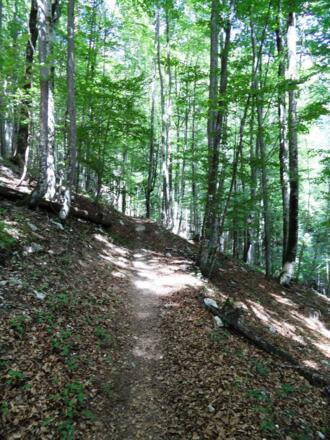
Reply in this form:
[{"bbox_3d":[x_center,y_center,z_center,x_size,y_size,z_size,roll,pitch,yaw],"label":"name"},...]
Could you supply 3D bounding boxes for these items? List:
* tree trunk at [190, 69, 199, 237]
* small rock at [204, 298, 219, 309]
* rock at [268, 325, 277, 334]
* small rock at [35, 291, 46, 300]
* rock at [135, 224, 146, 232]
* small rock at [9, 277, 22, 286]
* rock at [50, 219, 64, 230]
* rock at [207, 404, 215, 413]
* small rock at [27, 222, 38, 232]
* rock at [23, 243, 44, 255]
[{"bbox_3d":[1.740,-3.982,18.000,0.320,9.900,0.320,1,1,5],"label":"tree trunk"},{"bbox_3d":[0.755,1.356,4.954,0.210,0.130,0.180,1,1,9],"label":"small rock"},{"bbox_3d":[1.739,1.772,4.936,0.125,0.120,0.120,2,1,20],"label":"rock"},{"bbox_3d":[-1.545,0.937,3.786,0.135,0.100,0.120,1,1,-22],"label":"small rock"},{"bbox_3d":[-0.931,0.323,11.596,0.400,0.240,0.320,1,1,-5],"label":"rock"},{"bbox_3d":[-1.981,0.815,4.042,0.175,0.110,0.140,1,1,-26],"label":"small rock"},{"bbox_3d":[-2.599,0.109,7.375,0.330,0.210,0.250,1,1,-19],"label":"rock"},{"bbox_3d":[0.360,1.493,2.416,0.058,0.045,0.055,1,1,9],"label":"rock"},{"bbox_3d":[-2.842,0.161,6.560,0.240,0.170,0.200,1,1,-23],"label":"small rock"},{"bbox_3d":[-2.361,0.512,5.478,0.340,0.180,0.260,1,1,-23],"label":"rock"}]

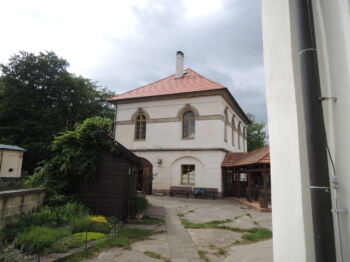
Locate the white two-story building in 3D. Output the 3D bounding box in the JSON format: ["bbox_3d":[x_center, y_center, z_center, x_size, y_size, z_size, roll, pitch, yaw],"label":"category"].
[{"bbox_3d":[2.092,-0.763,27.754,10.900,14.200,16.400,-3,-9,23],"label":"white two-story building"}]

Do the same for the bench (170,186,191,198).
[{"bbox_3d":[0.409,4.725,18.624,1.800,0.770,0.600,-3,-9,23],"label":"bench"}]

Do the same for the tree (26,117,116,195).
[{"bbox_3d":[-3.934,1.047,9.400,2.900,3.100,2.400,0,-8,4],"label":"tree"}]

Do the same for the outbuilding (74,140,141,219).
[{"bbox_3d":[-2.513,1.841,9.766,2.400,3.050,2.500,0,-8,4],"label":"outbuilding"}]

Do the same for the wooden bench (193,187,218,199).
[{"bbox_3d":[2.207,4.640,17.851,1.880,0.770,0.600,-3,-9,23],"label":"wooden bench"}]

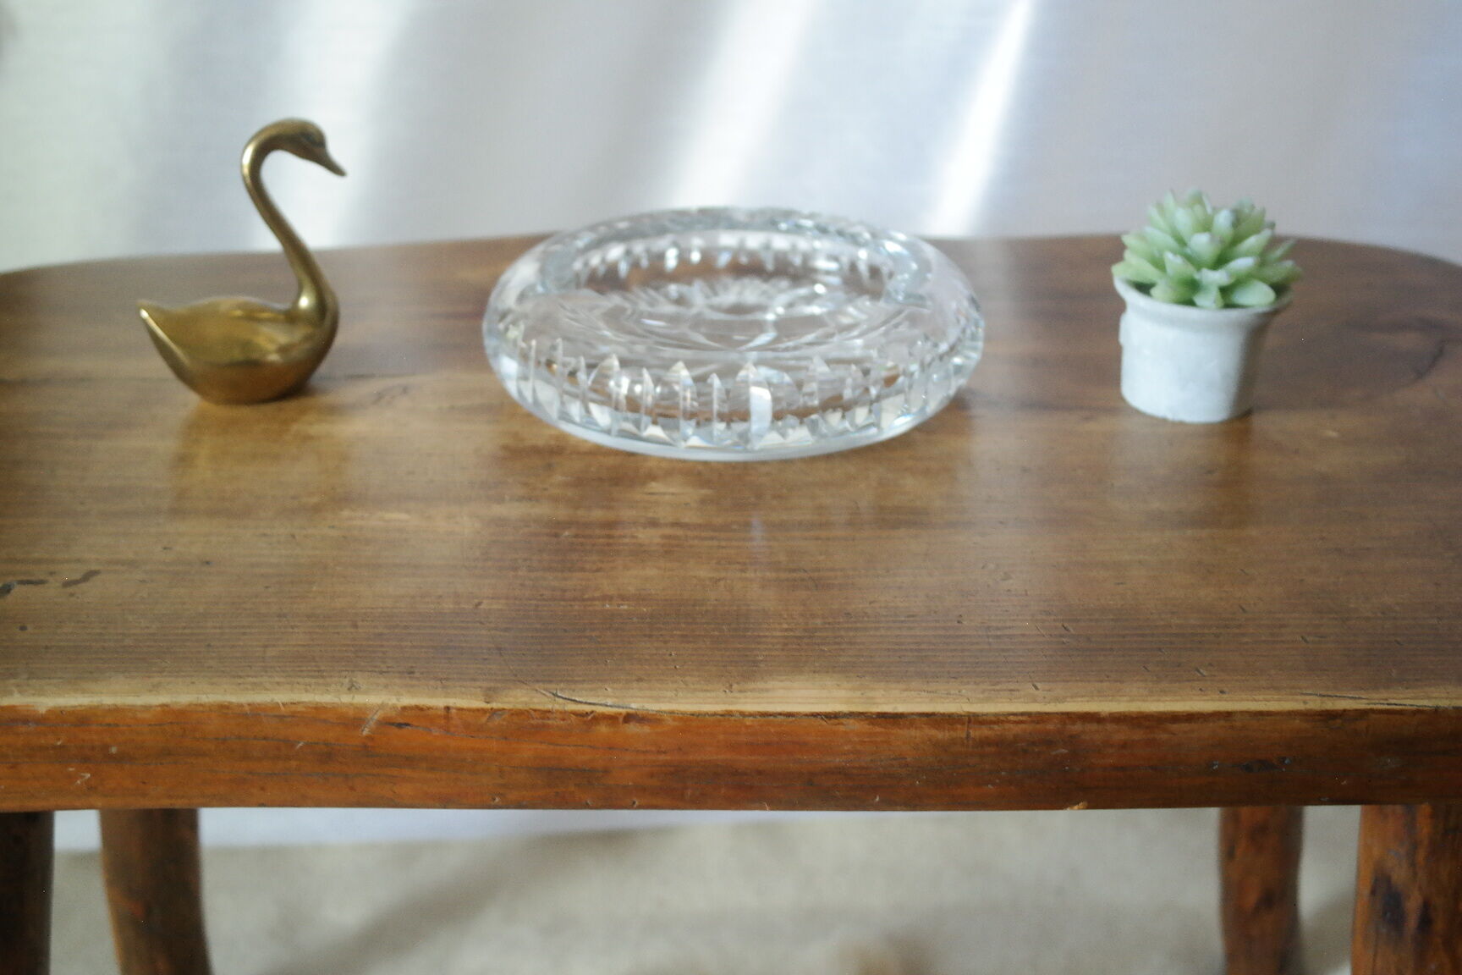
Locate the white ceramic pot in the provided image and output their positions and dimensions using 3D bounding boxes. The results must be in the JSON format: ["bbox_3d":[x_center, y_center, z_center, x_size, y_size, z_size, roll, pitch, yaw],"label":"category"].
[{"bbox_3d":[0.177,-0.056,0.712,0.065,0.047,0.065,0,25,0],"label":"white ceramic pot"}]

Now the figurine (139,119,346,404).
[{"bbox_3d":[-0.185,-0.087,0.713,0.082,0.103,0.044,-8,27,-16],"label":"figurine"}]

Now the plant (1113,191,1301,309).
[{"bbox_3d":[0.178,-0.089,0.696,0.071,0.040,0.071,0,25,0],"label":"plant"}]

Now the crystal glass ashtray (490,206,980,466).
[{"bbox_3d":[0.002,-0.062,0.727,0.190,0.045,0.190,0,25,0],"label":"crystal glass ashtray"}]

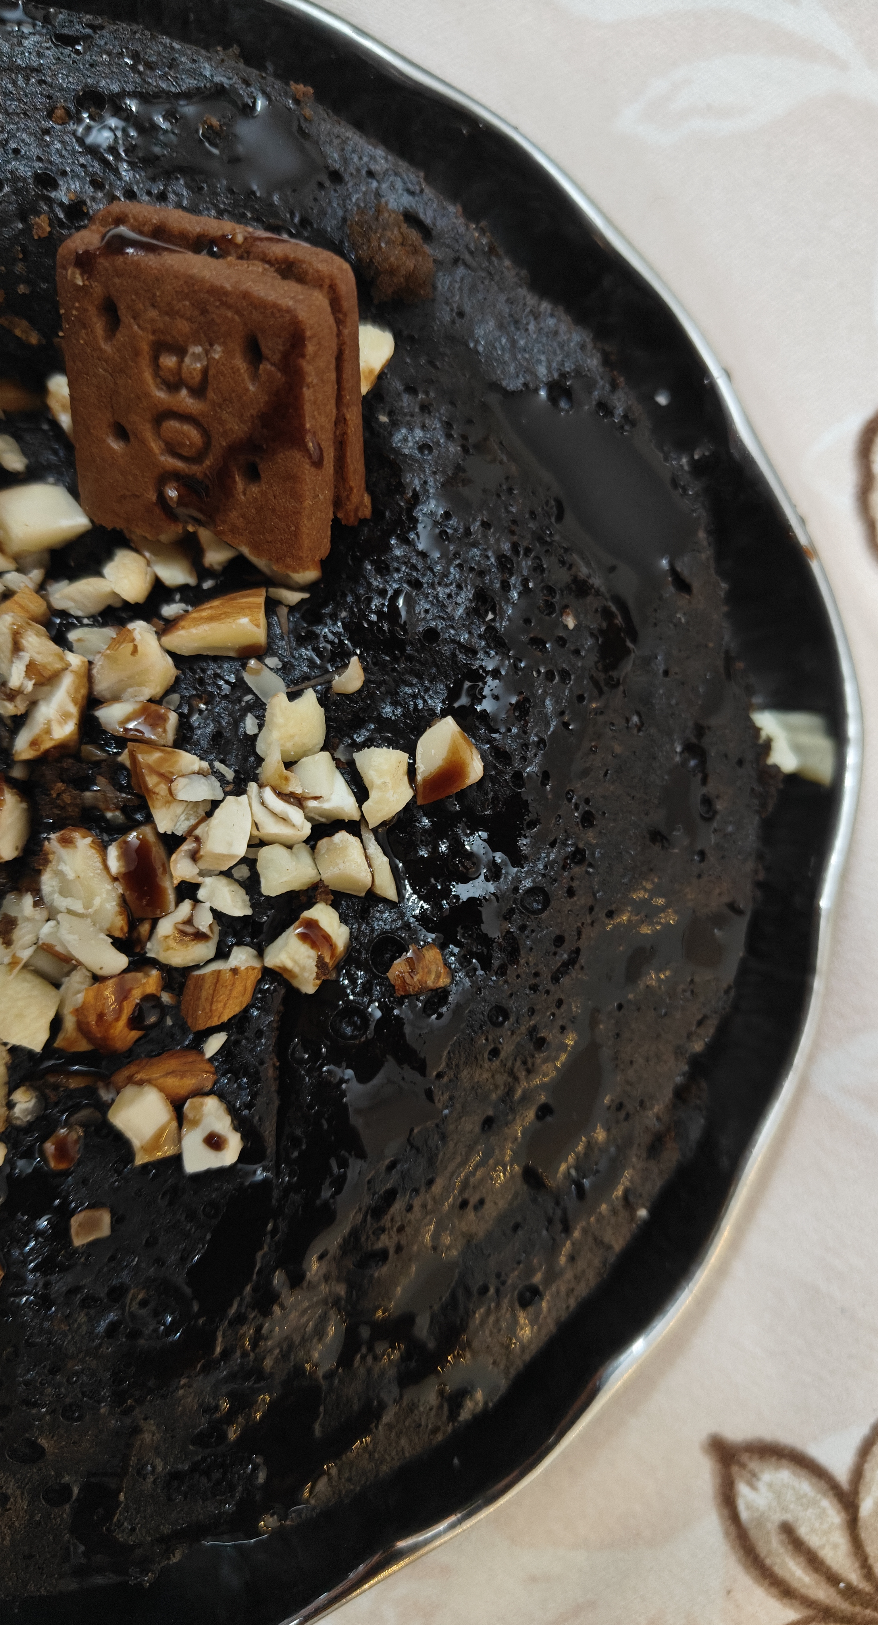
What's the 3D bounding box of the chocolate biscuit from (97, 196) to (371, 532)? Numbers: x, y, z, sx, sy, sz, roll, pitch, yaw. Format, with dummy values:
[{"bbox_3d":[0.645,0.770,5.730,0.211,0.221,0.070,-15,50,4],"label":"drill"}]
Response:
[{"bbox_3d":[-0.026,-0.054,0.140,0.033,0.006,0.032,13,128,8],"label":"chocolate biscuit"}]

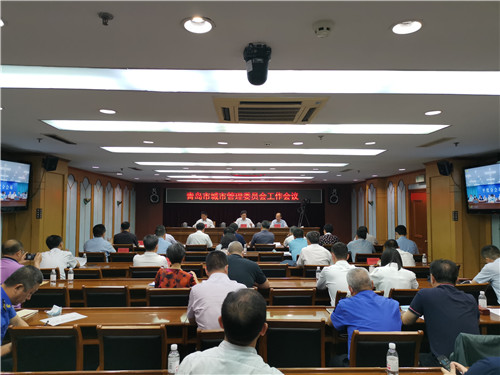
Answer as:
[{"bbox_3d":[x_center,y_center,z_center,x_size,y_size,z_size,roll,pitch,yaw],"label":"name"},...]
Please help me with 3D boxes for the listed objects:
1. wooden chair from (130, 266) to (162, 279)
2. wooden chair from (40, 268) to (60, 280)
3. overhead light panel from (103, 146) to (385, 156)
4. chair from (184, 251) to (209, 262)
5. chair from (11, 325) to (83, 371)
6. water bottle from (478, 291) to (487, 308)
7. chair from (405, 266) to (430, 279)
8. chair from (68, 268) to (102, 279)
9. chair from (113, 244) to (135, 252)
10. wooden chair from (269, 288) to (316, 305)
[{"bbox_3d":[-1.352,1.489,5.327,0.450,0.885,0.540,0,-3,-2],"label":"wooden chair"},{"bbox_3d":[-2.754,1.529,5.383,0.470,0.880,0.540,0,-3,-2],"label":"wooden chair"},{"bbox_3d":[-0.058,-0.594,6.517,4.500,0.060,0.580,0,-3,-2],"label":"overhead light panel"},{"bbox_3d":[-0.967,1.615,7.254,0.470,0.880,0.540,0,-3,-2],"label":"chair"},{"bbox_3d":[-1.386,1.394,2.863,0.490,0.880,0.540,0,-3,-2],"label":"chair"},{"bbox_3d":[2.020,0.981,3.387,0.066,0.180,0.066,0,-3,-2],"label":"water bottle"},{"bbox_3d":[2.342,1.545,5.609,0.490,0.880,0.540,0,-3,-2],"label":"chair"},{"bbox_3d":[-2.219,1.529,5.383,0.470,0.880,0.540,0,-3,-2],"label":"chair"},{"bbox_3d":[-2.694,1.675,8.539,0.470,0.880,0.540,0,-3,-2],"label":"chair"},{"bbox_3d":[0.415,1.431,4.027,0.460,0.870,0.540,0,-3,-2],"label":"wooden chair"}]

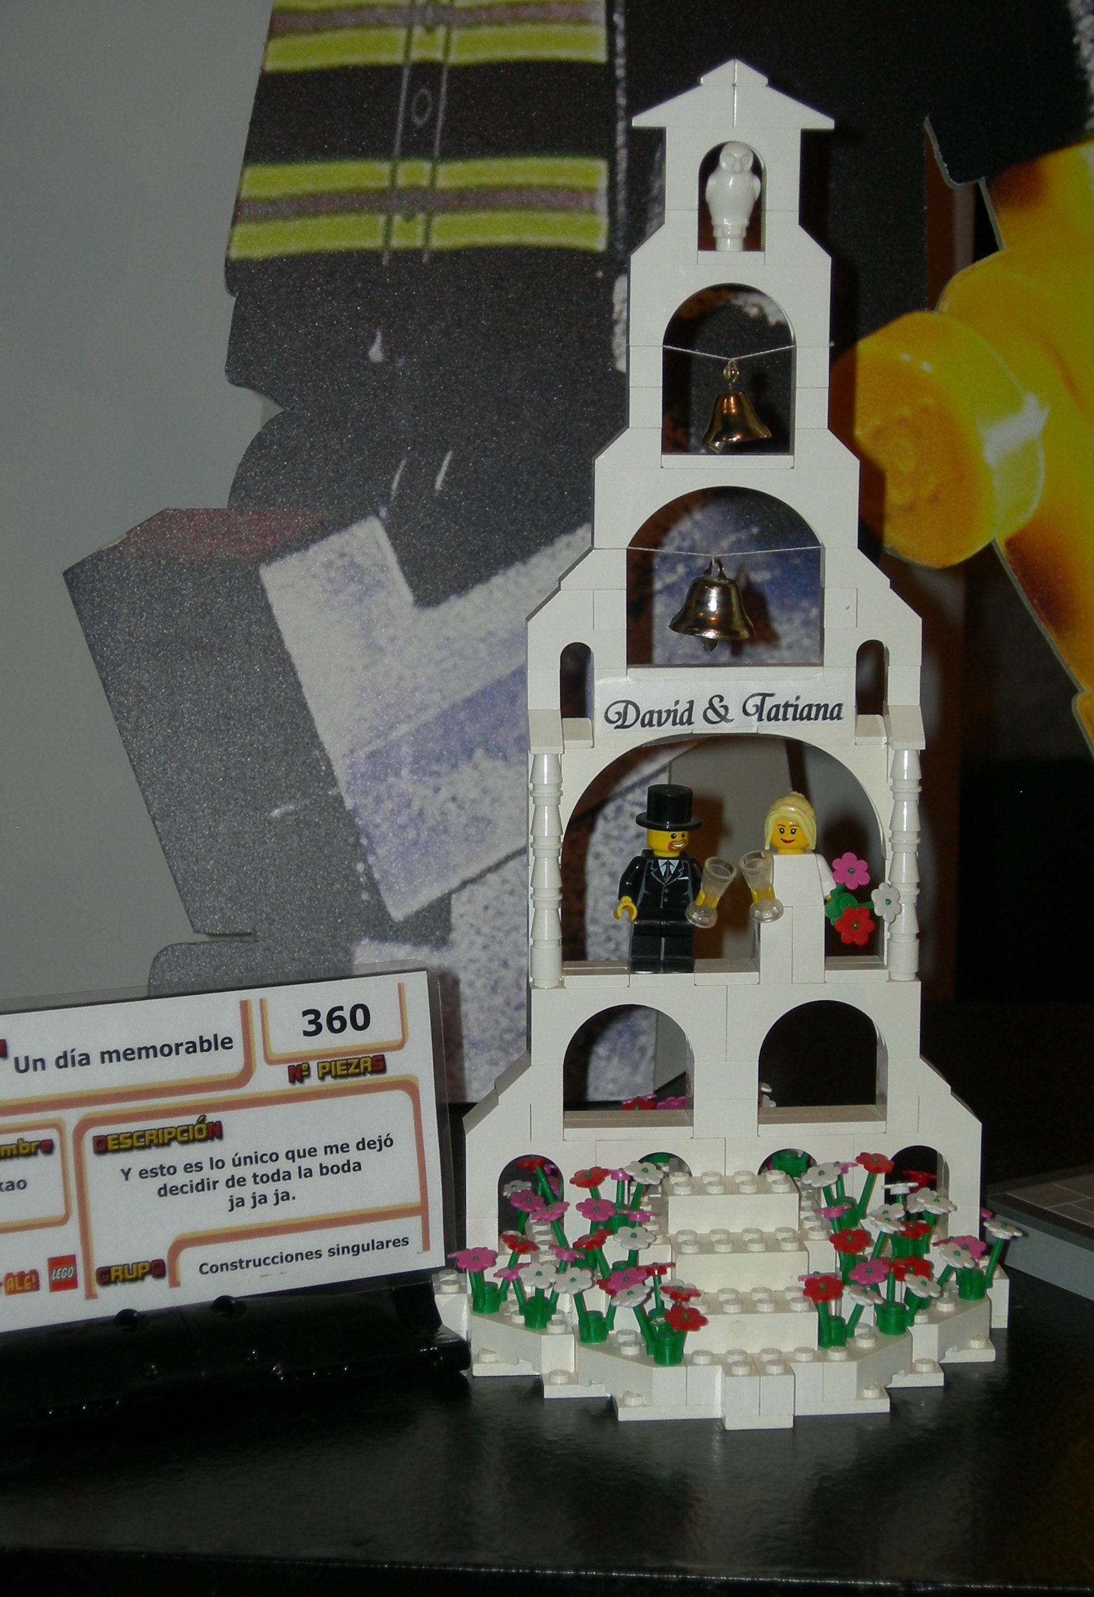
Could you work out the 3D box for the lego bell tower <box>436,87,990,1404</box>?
[{"bbox_3d":[0.043,-0.020,0.830,0.144,0.310,0.144,-1,11,-4],"label":"lego bell tower"}]

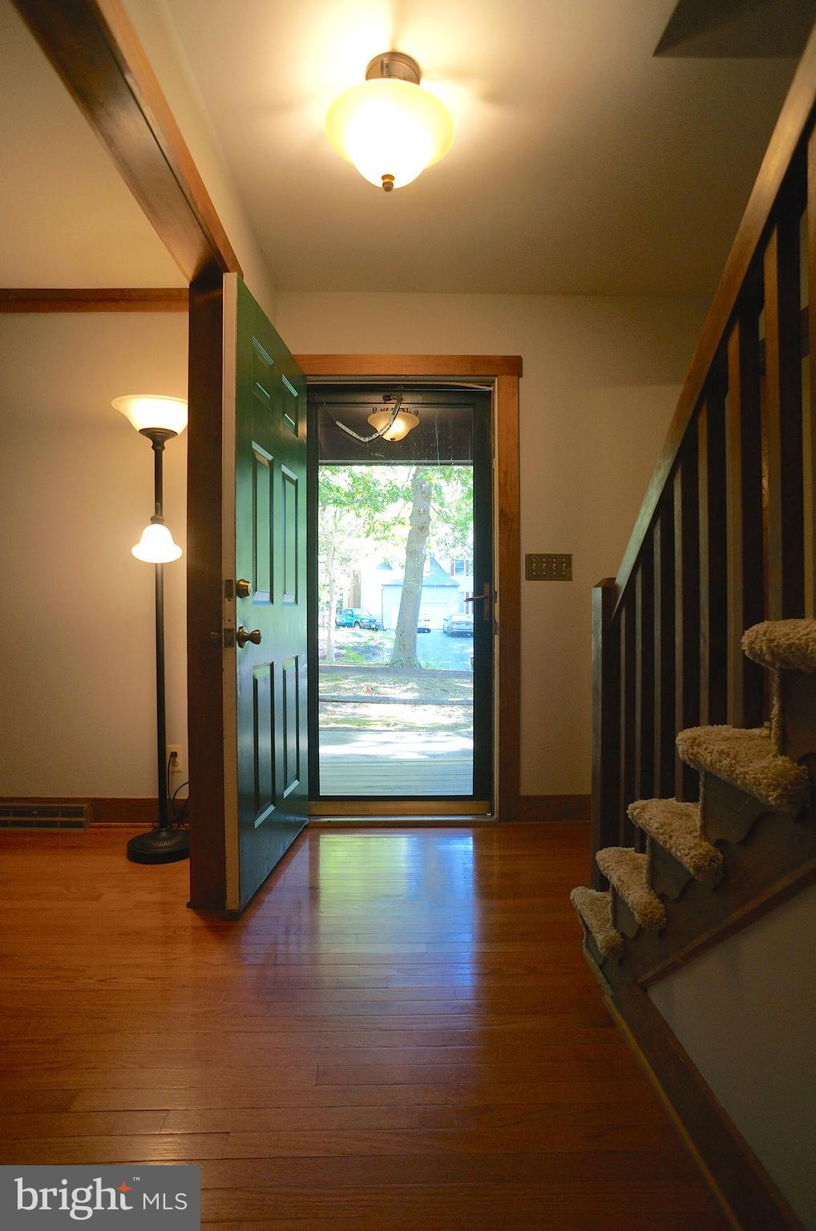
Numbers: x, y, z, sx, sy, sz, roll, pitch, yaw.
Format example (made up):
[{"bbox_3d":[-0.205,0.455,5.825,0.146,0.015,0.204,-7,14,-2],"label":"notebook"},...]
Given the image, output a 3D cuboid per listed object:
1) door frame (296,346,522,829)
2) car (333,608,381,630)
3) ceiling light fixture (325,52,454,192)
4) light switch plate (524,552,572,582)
[{"bbox_3d":[-0.037,-0.115,3.765,1.090,2.130,0.140,0,0,-1],"label":"door frame"},{"bbox_3d":[-3.730,0.270,61.000,1.730,1.630,4.600,0,0,-31],"label":"car"},{"bbox_3d":[-0.046,-1.297,2.195,0.343,0.326,0.343,0,0,-1],"label":"ceiling light fixture"},{"bbox_3d":[0.642,-0.219,3.726,0.212,0.120,0.012,0,0,-1],"label":"light switch plate"}]

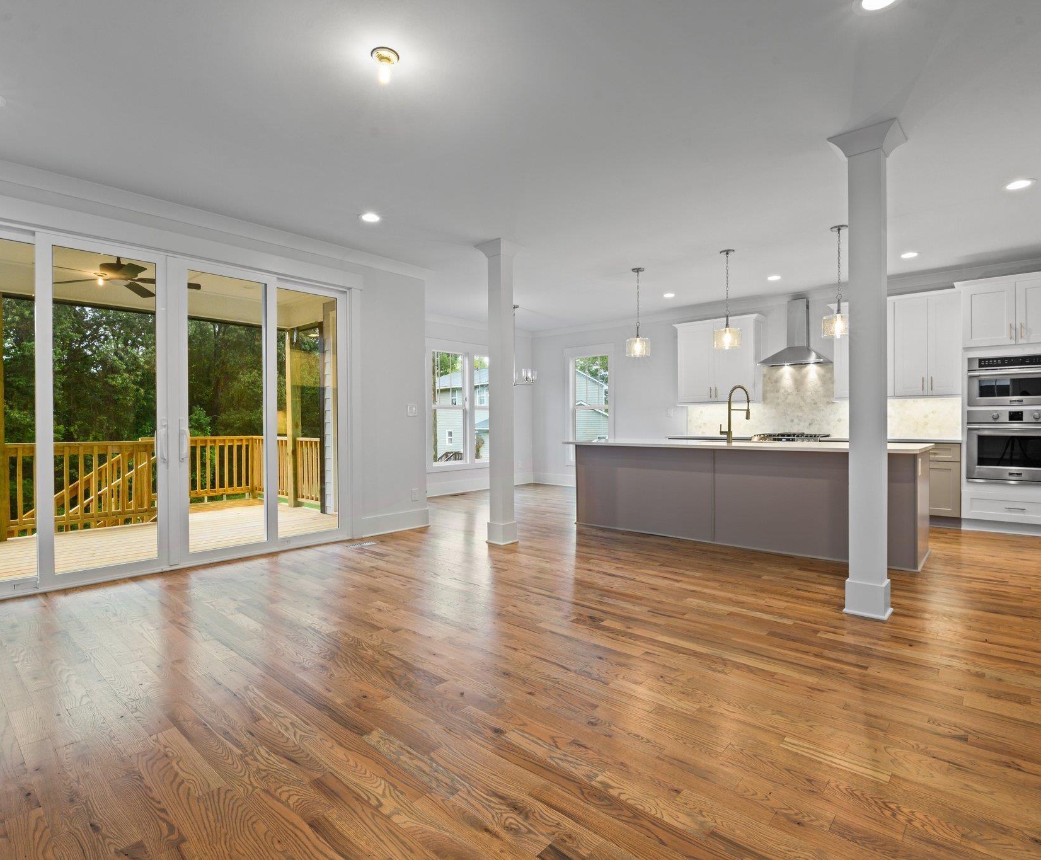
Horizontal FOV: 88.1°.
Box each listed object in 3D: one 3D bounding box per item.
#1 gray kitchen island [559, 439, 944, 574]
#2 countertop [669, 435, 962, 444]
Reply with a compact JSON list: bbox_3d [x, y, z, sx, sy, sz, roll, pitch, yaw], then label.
[{"bbox_3d":[2.064,0.601,5.472,3.300,0.911,1.024,0,1,41],"label":"gray kitchen island"},{"bbox_3d":[3.525,0.114,6.812,3.210,0.040,0.650,0,1,40],"label":"countertop"}]

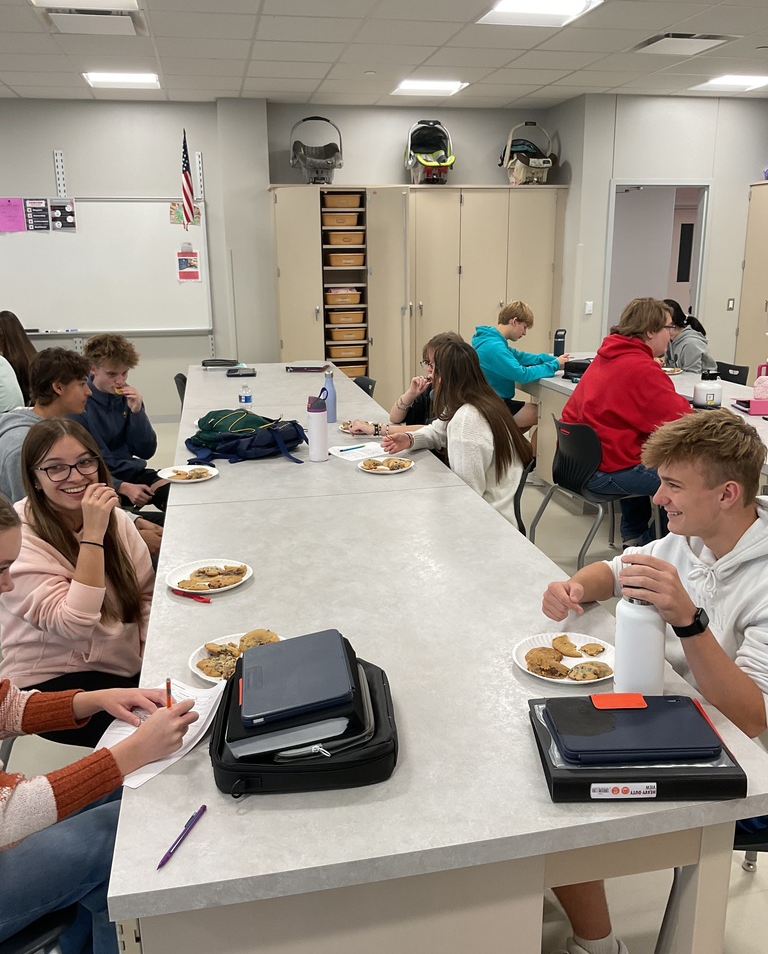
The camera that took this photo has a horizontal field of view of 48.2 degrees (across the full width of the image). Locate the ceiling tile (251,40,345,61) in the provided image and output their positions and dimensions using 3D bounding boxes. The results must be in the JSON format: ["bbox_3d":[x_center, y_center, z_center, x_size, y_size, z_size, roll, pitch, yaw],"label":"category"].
[{"bbox_3d":[-0.582,-2.865,5.766,0.603,0.022,0.603,-3,15,-11],"label":"ceiling tile"}]

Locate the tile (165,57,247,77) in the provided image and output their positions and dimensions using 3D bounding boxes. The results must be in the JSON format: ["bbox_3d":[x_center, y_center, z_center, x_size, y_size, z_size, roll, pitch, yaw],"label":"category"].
[{"bbox_3d":[-1.300,-2.970,6.213,0.605,0.020,0.605,-3,15,-11],"label":"tile"}]

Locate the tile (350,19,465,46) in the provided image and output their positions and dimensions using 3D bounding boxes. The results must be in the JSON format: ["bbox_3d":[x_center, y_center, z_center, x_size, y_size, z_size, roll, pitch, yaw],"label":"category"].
[{"bbox_3d":[0.141,-2.727,5.262,0.605,0.020,0.605,-4,15,-11],"label":"tile"}]

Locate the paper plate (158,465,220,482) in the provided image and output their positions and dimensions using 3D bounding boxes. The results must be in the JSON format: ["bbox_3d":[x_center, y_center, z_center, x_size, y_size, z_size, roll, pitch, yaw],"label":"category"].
[{"bbox_3d":[-0.729,-0.006,3.202,0.228,0.022,0.228,-4,15,-11],"label":"paper plate"}]

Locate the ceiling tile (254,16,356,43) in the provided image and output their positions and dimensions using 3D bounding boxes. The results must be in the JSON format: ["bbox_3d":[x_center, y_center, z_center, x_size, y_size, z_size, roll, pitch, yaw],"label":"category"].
[{"bbox_3d":[-0.457,-2.690,5.147,0.605,0.020,0.605,-4,15,-11],"label":"ceiling tile"}]

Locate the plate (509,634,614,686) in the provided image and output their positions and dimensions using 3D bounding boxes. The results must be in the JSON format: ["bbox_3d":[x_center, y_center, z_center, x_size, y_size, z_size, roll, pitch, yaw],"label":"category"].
[{"bbox_3d":[0.371,0.373,1.738,0.225,0.022,0.225,-1,15,0],"label":"plate"}]

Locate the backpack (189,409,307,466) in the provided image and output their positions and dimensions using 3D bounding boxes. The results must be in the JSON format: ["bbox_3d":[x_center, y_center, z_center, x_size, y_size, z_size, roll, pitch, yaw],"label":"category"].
[{"bbox_3d":[-0.573,-0.195,3.617,0.480,0.170,0.330,-8,17,-25],"label":"backpack"}]

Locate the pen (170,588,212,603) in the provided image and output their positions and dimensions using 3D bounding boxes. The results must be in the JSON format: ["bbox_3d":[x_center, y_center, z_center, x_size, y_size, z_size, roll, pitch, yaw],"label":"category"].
[{"bbox_3d":[-0.473,0.292,2.104,0.140,0.011,0.012,8,17,31],"label":"pen"}]

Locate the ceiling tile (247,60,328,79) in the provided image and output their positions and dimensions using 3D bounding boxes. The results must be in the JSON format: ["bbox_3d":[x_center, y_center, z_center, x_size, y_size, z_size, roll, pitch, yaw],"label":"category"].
[{"bbox_3d":[-0.702,-3.006,6.327,0.605,0.020,0.605,-3,15,-11],"label":"ceiling tile"}]

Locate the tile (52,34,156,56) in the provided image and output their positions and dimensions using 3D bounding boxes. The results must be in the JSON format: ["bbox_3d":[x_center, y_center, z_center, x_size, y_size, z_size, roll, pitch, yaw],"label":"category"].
[{"bbox_3d":[-1.777,-2.793,5.539,0.603,0.022,0.603,-3,15,-11],"label":"tile"}]

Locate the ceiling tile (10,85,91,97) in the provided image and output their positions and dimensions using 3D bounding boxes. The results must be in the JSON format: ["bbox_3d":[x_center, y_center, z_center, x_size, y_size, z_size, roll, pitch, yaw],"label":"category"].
[{"bbox_3d":[-2.728,-3.183,7.089,0.605,0.020,0.570,-4,15,-11],"label":"ceiling tile"}]

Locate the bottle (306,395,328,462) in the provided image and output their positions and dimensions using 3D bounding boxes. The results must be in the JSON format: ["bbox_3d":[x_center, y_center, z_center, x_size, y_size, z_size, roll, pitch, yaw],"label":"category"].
[{"bbox_3d":[-0.266,-0.192,3.441,0.077,0.256,0.077,-1,15,0],"label":"bottle"}]

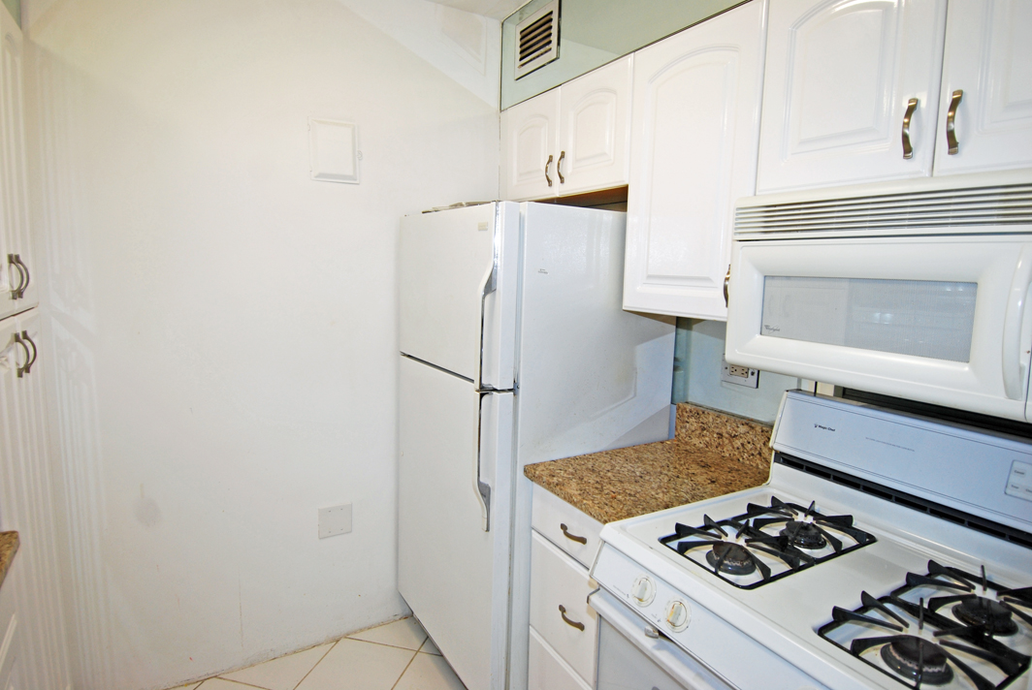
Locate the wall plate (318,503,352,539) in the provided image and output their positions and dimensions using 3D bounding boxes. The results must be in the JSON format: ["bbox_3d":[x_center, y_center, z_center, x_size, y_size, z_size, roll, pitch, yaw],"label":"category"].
[{"bbox_3d":[-0.712,0.701,2.160,0.125,0.122,0.008,-3,9,-31],"label":"wall plate"}]

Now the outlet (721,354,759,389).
[{"bbox_3d":[0.718,0.084,1.733,0.012,0.087,0.131,-3,9,-31],"label":"outlet"}]

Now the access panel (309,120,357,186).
[{"bbox_3d":[-0.654,-0.705,1.979,0.172,0.216,0.020,-3,9,-31],"label":"access panel"}]

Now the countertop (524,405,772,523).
[{"bbox_3d":[0.427,0.322,1.600,0.672,0.156,0.435,-3,9,-31],"label":"countertop"}]

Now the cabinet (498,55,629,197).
[{"bbox_3d":[0.279,-0.750,2.084,0.320,0.395,0.802,-3,9,-31],"label":"cabinet"}]

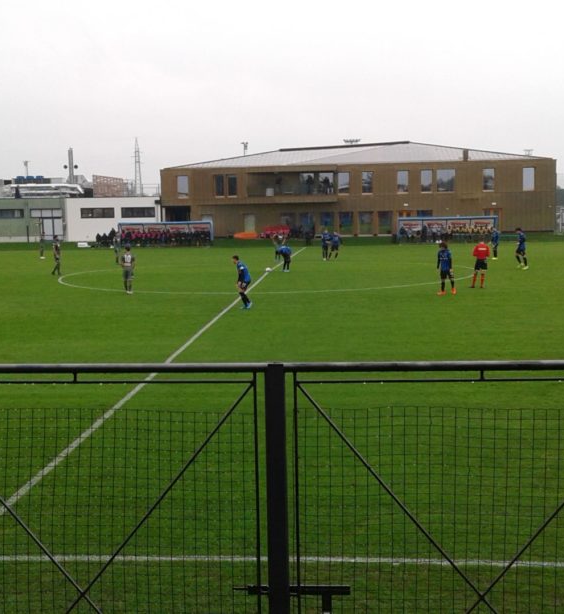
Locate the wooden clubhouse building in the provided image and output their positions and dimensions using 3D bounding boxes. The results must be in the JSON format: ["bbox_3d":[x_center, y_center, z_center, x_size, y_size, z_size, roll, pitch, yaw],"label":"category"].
[{"bbox_3d":[8.067,-13.194,95.114,37.350,9.760,28.000,-1,6,5],"label":"wooden clubhouse building"}]

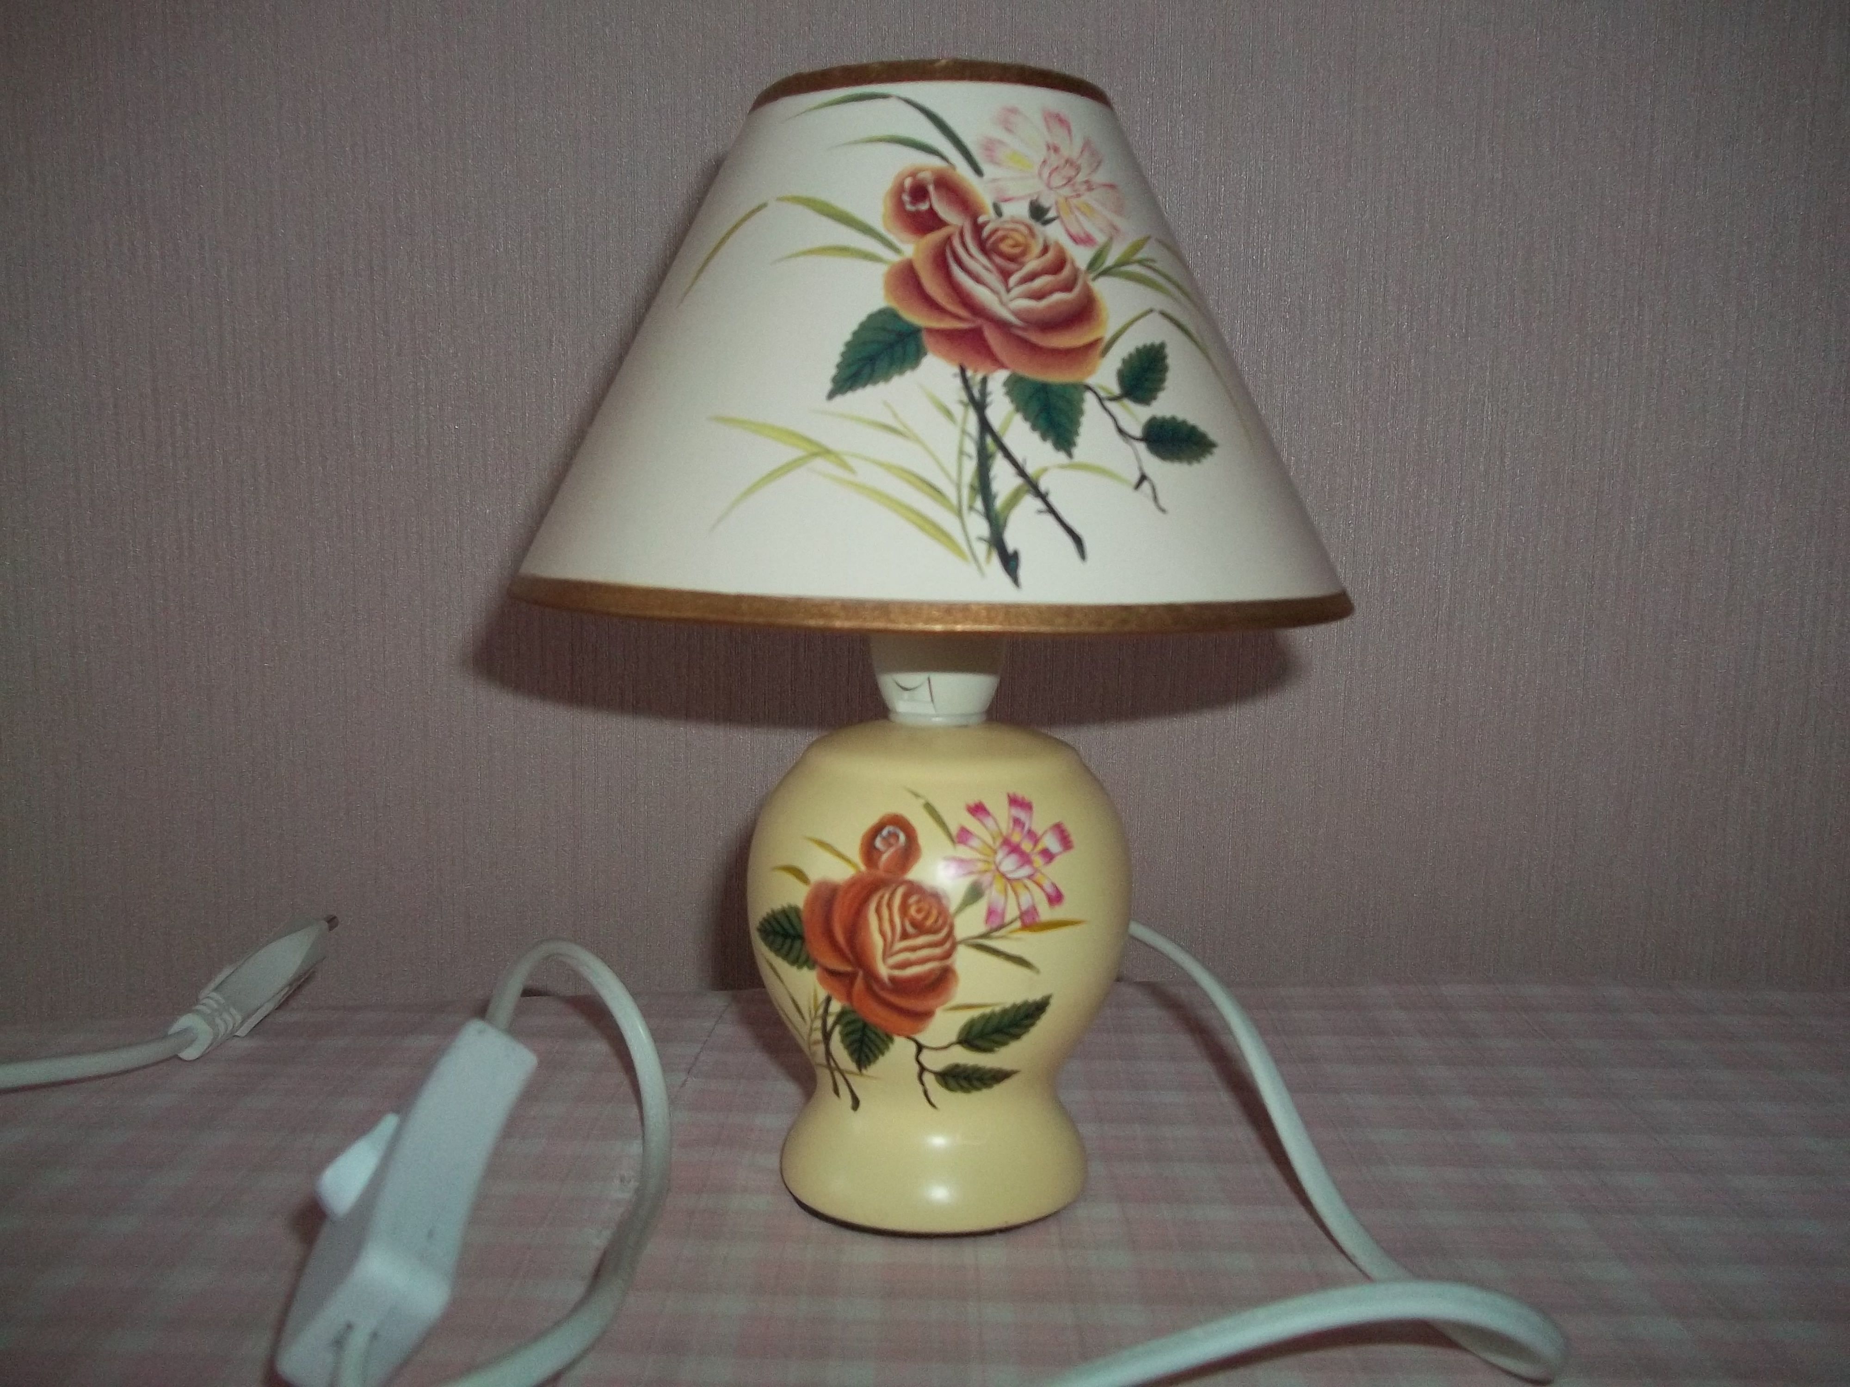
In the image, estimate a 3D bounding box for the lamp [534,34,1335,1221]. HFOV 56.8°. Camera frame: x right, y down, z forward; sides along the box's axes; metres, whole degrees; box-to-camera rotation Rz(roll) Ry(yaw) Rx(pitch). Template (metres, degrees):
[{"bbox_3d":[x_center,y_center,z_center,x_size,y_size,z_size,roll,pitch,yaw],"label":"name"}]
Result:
[{"bbox_3d":[0.001,-0.007,0.383,0.183,0.241,0.183,0,8,-2],"label":"lamp"}]

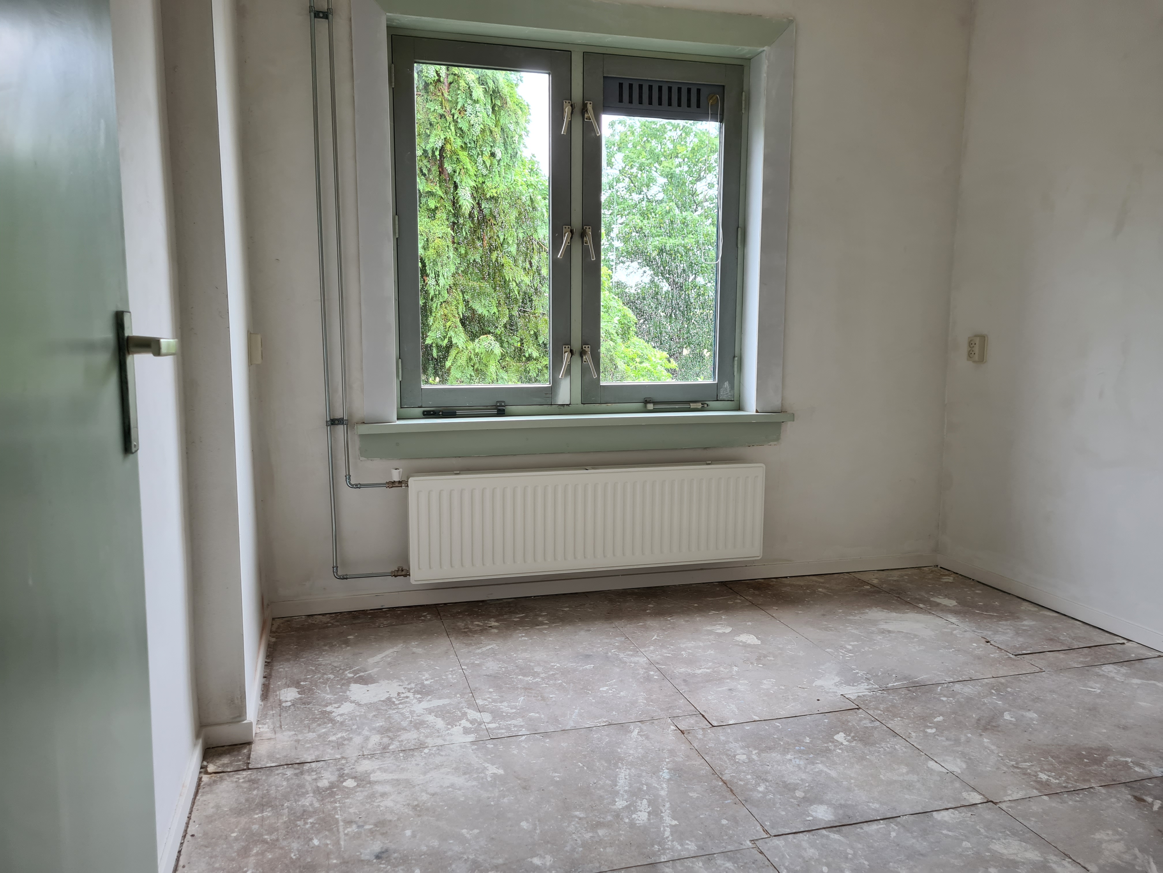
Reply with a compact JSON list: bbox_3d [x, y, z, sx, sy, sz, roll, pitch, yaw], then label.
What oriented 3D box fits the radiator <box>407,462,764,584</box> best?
[{"bbox_3d":[0.047,0.320,3.420,1.417,0.399,0.095,-2,8,-15],"label":"radiator"}]

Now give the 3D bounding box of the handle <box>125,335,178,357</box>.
[{"bbox_3d":[-0.528,-0.109,1.057,0.054,0.022,0.116,-2,8,-15],"label":"handle"}]

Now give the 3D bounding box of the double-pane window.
[{"bbox_3d":[-0.030,-0.800,3.495,1.398,1.394,0.080,-2,8,-15],"label":"double-pane window"}]

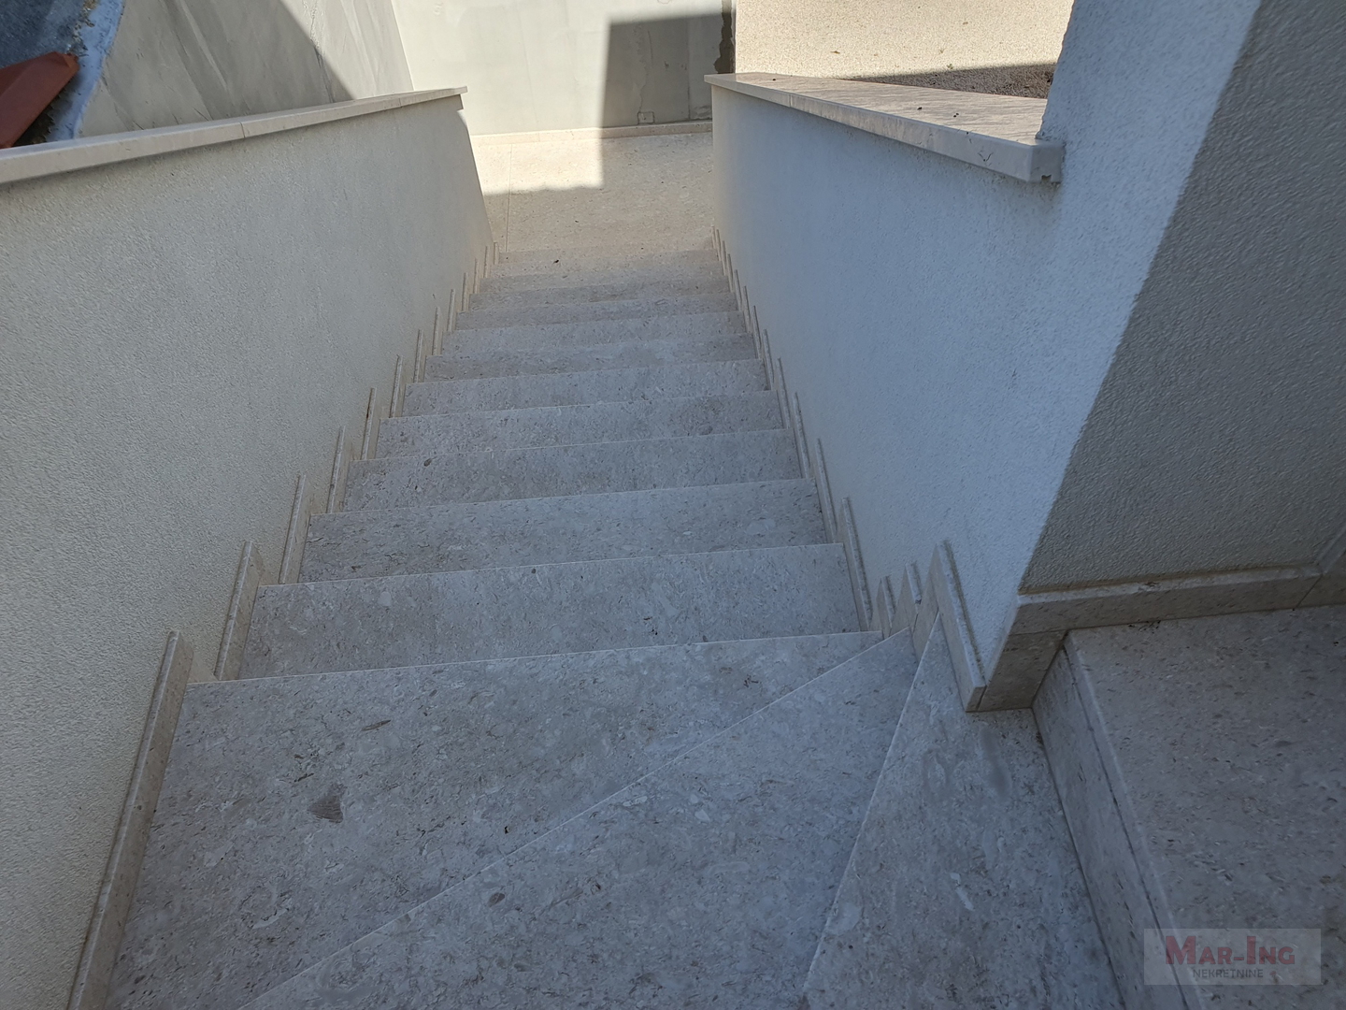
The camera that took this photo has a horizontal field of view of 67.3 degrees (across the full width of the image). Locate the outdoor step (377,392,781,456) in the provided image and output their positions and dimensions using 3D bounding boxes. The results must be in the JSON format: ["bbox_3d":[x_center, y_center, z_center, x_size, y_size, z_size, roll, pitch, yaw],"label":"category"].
[{"bbox_3d":[-0.261,-0.117,2.926,1.160,0.167,0.318,-4,52,0],"label":"outdoor step"}]

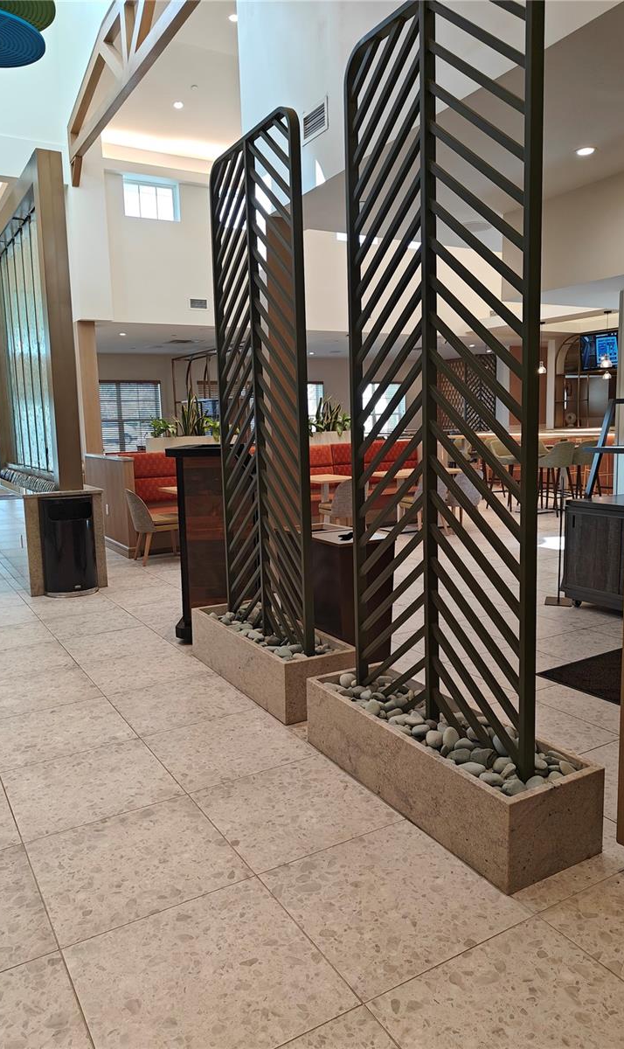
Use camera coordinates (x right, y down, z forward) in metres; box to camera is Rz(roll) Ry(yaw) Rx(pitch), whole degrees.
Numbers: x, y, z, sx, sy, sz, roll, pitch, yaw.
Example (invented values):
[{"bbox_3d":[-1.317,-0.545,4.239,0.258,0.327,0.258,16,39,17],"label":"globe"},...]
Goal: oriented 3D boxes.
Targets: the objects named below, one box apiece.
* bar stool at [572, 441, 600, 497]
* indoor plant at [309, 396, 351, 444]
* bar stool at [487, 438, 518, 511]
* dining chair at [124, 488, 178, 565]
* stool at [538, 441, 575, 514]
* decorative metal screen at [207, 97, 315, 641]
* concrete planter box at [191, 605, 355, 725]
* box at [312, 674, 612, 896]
[{"bbox_3d":[3.962,-0.727,10.667,0.515,1.040,0.535,-6,10,-30],"label":"bar stool"},{"bbox_3d":[0.238,-1.410,9.839,0.545,0.614,0.356,-6,10,-30],"label":"indoor plant"},{"bbox_3d":[3.006,-0.752,11.023,0.515,1.040,0.535,-6,10,-30],"label":"bar stool"},{"bbox_3d":[-1.654,-0.007,7.631,0.574,0.792,0.495,-6,10,-30],"label":"dining chair"},{"bbox_3d":[3.468,-0.662,10.312,0.515,1.040,0.535,-6,10,-30],"label":"stool"},{"bbox_3d":[-0.286,-0.674,3.880,0.054,2.614,0.956,-6,9,-29],"label":"decorative metal screen"},{"bbox_3d":[-0.262,0.718,4.070,0.408,0.293,1.242,-6,9,-29],"label":"concrete planter box"},{"bbox_3d":[0.467,0.884,2.809,0.414,0.291,1.244,-6,9,-28],"label":"box"}]

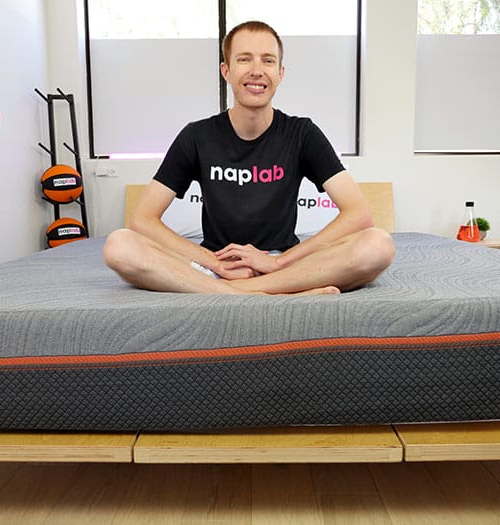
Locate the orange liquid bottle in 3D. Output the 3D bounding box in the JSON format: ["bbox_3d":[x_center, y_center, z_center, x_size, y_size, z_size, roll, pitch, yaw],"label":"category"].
[{"bbox_3d":[1.241,-0.230,2.750,0.134,0.226,0.134,0,7,0],"label":"orange liquid bottle"}]

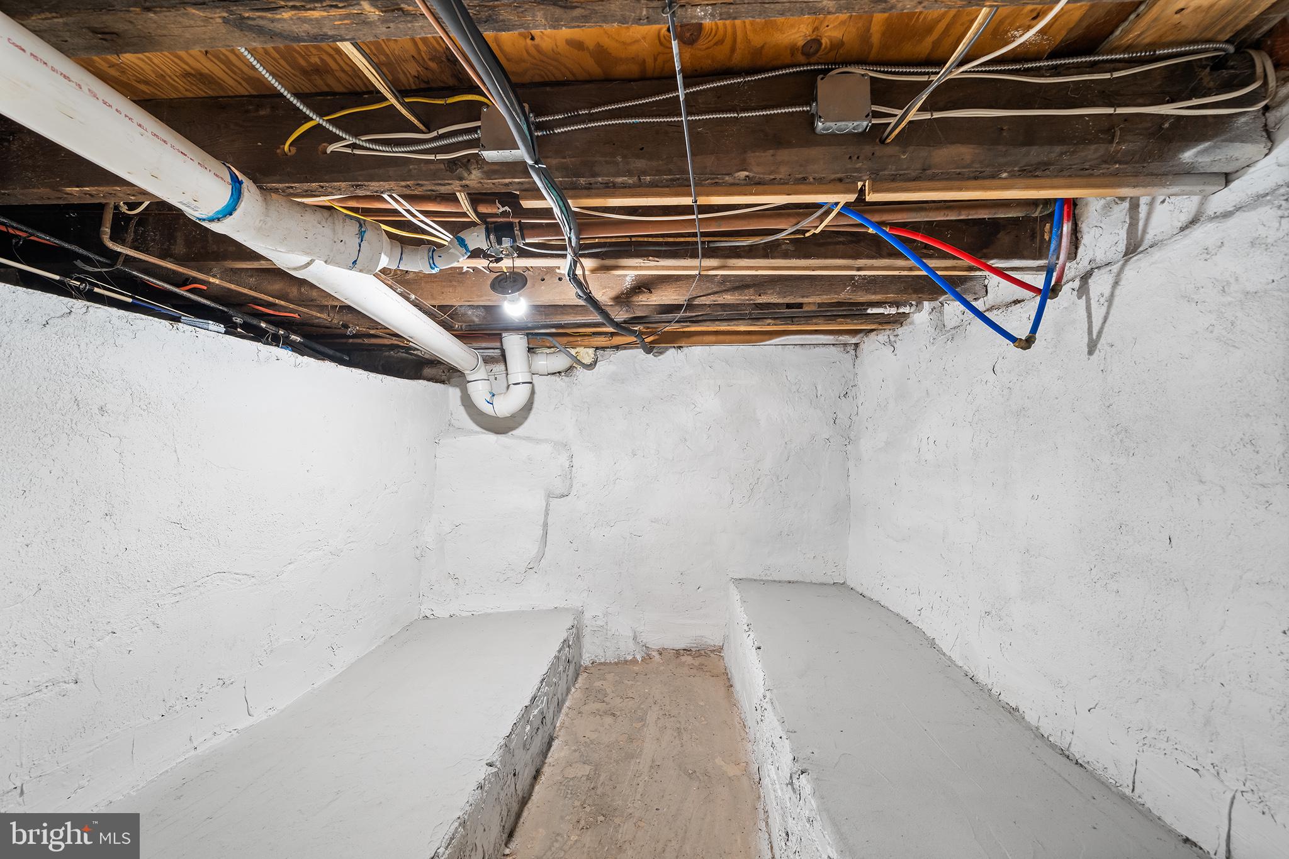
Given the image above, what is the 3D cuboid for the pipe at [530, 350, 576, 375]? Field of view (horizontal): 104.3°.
[{"bbox_3d":[-0.500,-0.367,2.740,0.250,0.128,0.140,0,-2,4],"label":"pipe"}]

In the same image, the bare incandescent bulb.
[{"bbox_3d":[-0.400,-0.387,1.545,0.060,0.060,0.100,2,-34,2],"label":"bare incandescent bulb"}]

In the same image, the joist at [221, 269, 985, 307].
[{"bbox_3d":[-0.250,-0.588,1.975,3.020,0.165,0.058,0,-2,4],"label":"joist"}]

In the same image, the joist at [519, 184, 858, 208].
[{"bbox_3d":[0.090,-0.531,1.122,0.745,0.042,0.038,0,-2,4],"label":"joist"}]

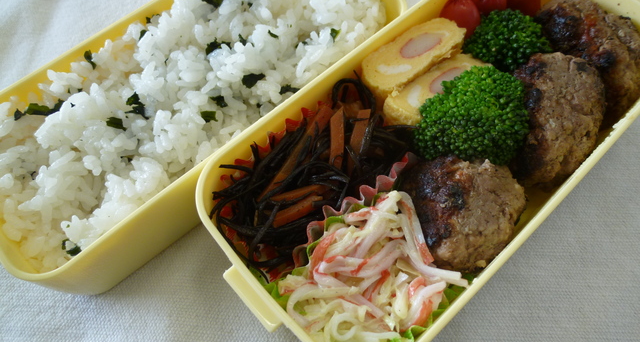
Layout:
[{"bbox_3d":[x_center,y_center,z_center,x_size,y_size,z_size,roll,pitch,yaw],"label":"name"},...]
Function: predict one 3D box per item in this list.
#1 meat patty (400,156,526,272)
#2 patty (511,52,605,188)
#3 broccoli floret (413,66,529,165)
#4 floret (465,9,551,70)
[{"bbox_3d":[0.054,0.016,0.168,0.026,0.045,0.046,22,78,-30],"label":"meat patty"},{"bbox_3d":[0.098,-0.021,0.185,0.026,0.042,0.054,-3,90,3],"label":"patty"},{"bbox_3d":[0.062,-0.022,0.182,0.041,0.035,0.040,-42,72,-10],"label":"broccoli floret"},{"bbox_3d":[0.086,-0.057,0.202,0.036,0.031,0.033,0,64,-1],"label":"floret"}]

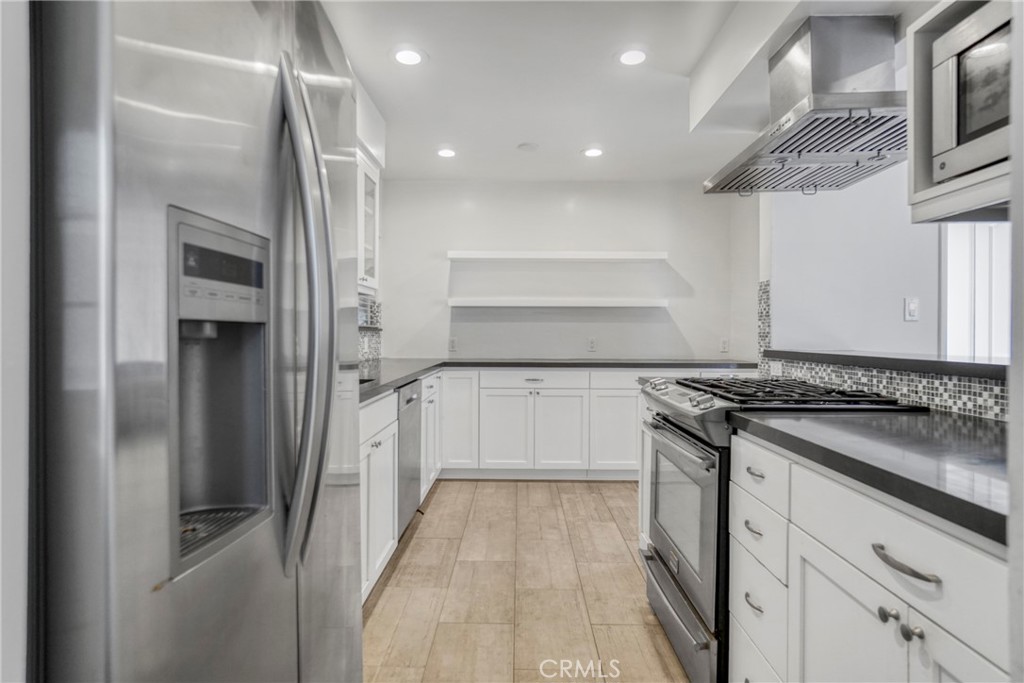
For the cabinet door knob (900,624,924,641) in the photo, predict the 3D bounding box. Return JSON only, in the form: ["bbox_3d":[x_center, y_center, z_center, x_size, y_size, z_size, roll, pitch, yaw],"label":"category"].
[{"bbox_3d":[0.612,0.446,0.828,0.027,0.026,0.026,0,1,1],"label":"cabinet door knob"}]

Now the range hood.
[{"bbox_3d":[1.152,-0.870,1.935,0.615,0.445,0.890,0,1,1],"label":"range hood"}]

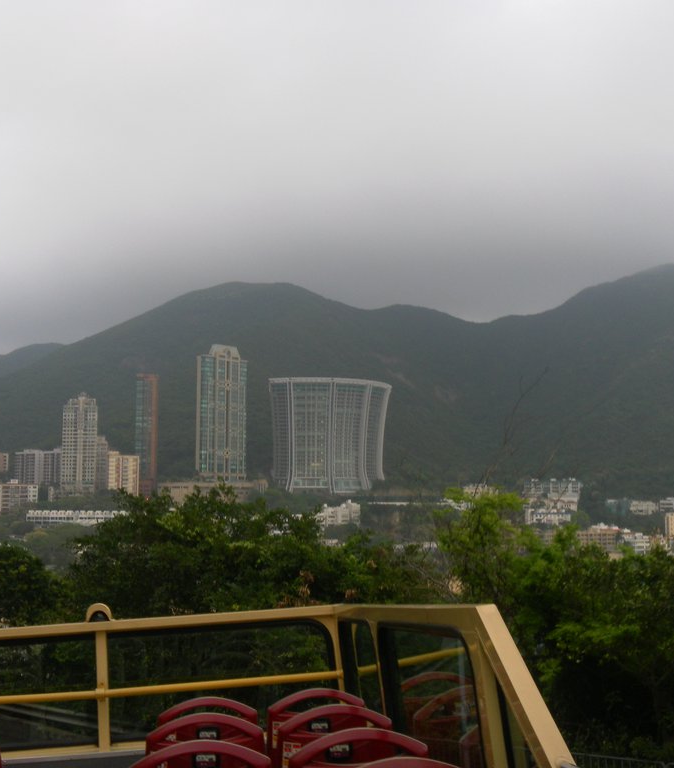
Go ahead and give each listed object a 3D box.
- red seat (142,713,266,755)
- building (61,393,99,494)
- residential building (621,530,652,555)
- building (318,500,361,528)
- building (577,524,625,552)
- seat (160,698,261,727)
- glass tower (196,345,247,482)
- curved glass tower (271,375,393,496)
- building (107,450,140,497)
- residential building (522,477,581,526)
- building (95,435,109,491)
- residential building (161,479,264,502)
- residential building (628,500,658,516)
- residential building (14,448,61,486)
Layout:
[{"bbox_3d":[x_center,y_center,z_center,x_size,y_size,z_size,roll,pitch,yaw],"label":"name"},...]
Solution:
[{"bbox_3d":[-0.484,1.697,4.020,0.450,0.850,0.520,-3,-11,-7],"label":"red seat"},{"bbox_3d":[-217.400,51.340,875.000,27.600,85.400,25.000,1,-5,-6],"label":"building"},{"bbox_3d":[205.466,109.689,712.918,20.681,16.192,15.000,-1,-5,16],"label":"residential building"},{"bbox_3d":[1.910,98.671,783.811,32.873,20.155,16.000,0,-5,0],"label":"building"},{"bbox_3d":[178.735,105.879,705.000,31.000,20.000,16.000,0,-6,6],"label":"building"},{"bbox_3d":[-0.511,1.795,4.448,0.440,0.920,0.520,-4,-11,-7],"label":"seat"},{"bbox_3d":[-93.853,24.075,845.000,34.000,112.000,23.000,4,-7,-30],"label":"glass tower"},{"bbox_3d":[-4.489,46.072,918.835,103.424,101.451,46.000,0,-5,6],"label":"curved glass tower"},{"bbox_3d":[-166.440,72.170,810.000,22.600,38.300,19.000,1,-5,-5],"label":"building"},{"bbox_3d":[165.733,90.786,800.000,43.000,37.000,24.000,0,-6,6],"label":"residential building"},{"bbox_3d":[-199.667,65.999,865.000,19.000,48.000,19.000,3,-7,-23],"label":"building"},{"bbox_3d":[-97.600,85.210,815.000,80.300,19.600,38.000,1,-5,-3],"label":"residential building"},{"bbox_3d":[232.570,94.200,785.000,19.400,11.600,14.000,0,-5,7],"label":"residential building"},{"bbox_3d":[-258.023,73.474,895.000,40.000,36.000,20.000,2,-7,-18],"label":"residential building"}]

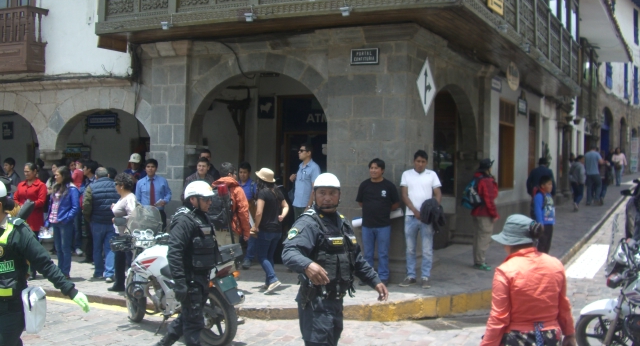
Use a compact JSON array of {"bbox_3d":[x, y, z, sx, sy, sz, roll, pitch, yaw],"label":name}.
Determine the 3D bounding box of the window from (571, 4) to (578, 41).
[{"bbox_3d":[5.796,-3.439,16.000,0.120,0.820,1.200,2,0,27],"label":"window"}]

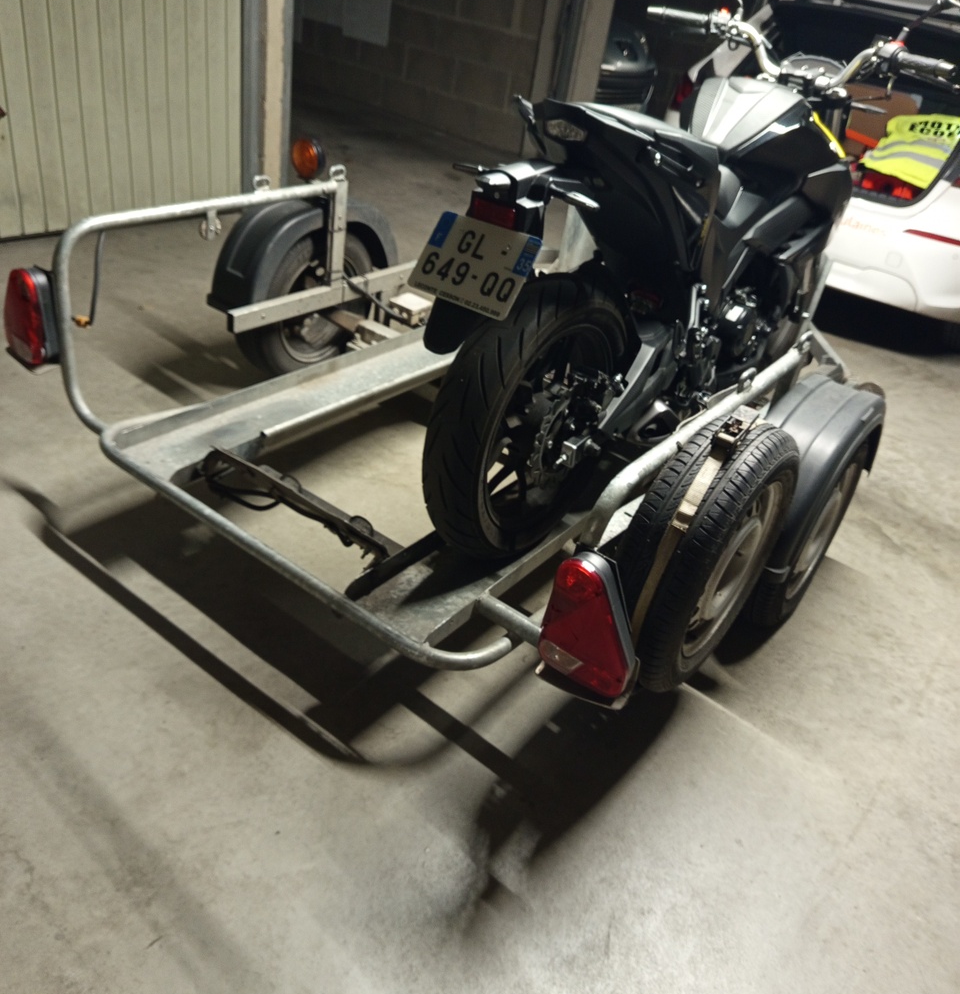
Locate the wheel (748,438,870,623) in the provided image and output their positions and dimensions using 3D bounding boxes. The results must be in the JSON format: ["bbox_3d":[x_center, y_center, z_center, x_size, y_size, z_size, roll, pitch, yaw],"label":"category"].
[{"bbox_3d":[0.777,0.057,2.172,0.152,0.540,0.540,27,36,26],"label":"wheel"}]

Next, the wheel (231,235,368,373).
[{"bbox_3d":[-0.559,-0.632,2.910,0.152,0.540,0.540,27,36,26],"label":"wheel"}]

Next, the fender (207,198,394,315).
[{"bbox_3d":[-0.533,-0.787,2.803,0.190,0.300,0.700,27,36,26],"label":"fender"}]

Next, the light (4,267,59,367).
[{"bbox_3d":[-1.042,-0.436,2.054,0.145,0.220,0.060,27,36,26],"label":"light"}]

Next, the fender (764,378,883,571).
[{"bbox_3d":[0.796,-0.102,2.069,0.190,0.300,0.700,27,36,26],"label":"fender"}]

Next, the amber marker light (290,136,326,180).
[{"bbox_3d":[-0.496,-0.984,2.574,0.107,0.115,0.058,27,36,26],"label":"amber marker light"}]

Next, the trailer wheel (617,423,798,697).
[{"bbox_3d":[0.427,0.104,1.700,0.158,0.545,0.545,27,36,26],"label":"trailer wheel"}]

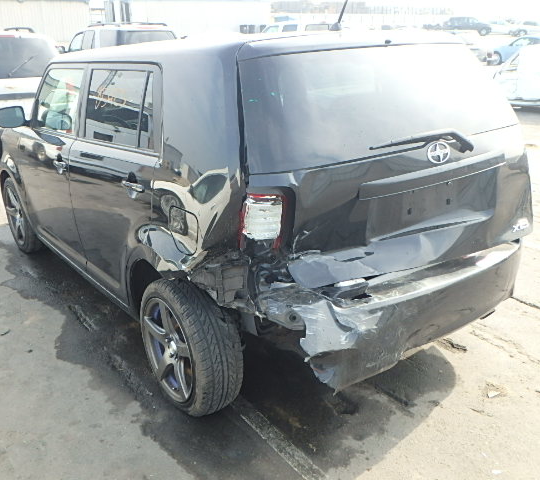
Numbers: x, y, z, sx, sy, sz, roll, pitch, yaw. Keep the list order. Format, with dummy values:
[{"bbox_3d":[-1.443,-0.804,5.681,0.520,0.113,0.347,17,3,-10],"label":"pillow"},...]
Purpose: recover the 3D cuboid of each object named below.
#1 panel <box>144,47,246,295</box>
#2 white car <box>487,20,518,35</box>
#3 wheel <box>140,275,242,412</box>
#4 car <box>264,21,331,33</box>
[{"bbox_3d":[-0.243,-0.271,2.153,0.290,0.880,0.800,-16,24,-33],"label":"panel"},{"bbox_3d":[22.524,-21.260,57.500,4.700,1.450,1.800,-2,20,0],"label":"white car"},{"bbox_3d":[-0.370,0.465,2.611,0.215,0.630,0.630,-16,24,-33],"label":"wheel"},{"bbox_3d":[0.885,-10.120,29.000,5.200,1.850,1.950,-2,20,0],"label":"car"}]

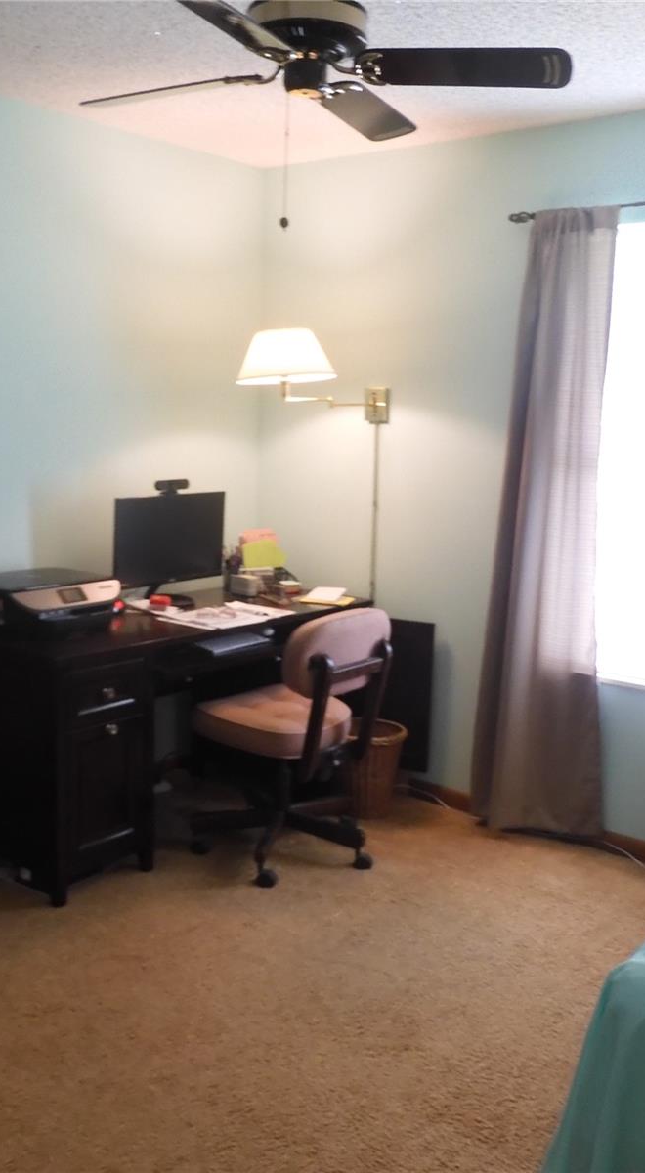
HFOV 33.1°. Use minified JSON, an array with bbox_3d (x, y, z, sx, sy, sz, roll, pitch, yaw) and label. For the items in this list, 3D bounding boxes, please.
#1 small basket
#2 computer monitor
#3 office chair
[{"bbox_3d":[0.199,0.685,4.012,0.260,0.320,0.260,2,9,0],"label":"small basket"},{"bbox_3d":[-0.558,-0.128,3.904,0.190,0.398,0.540,9,11,38],"label":"computer monitor"},{"bbox_3d":[-0.108,0.475,3.595,0.620,0.845,0.590,9,11,38],"label":"office chair"}]

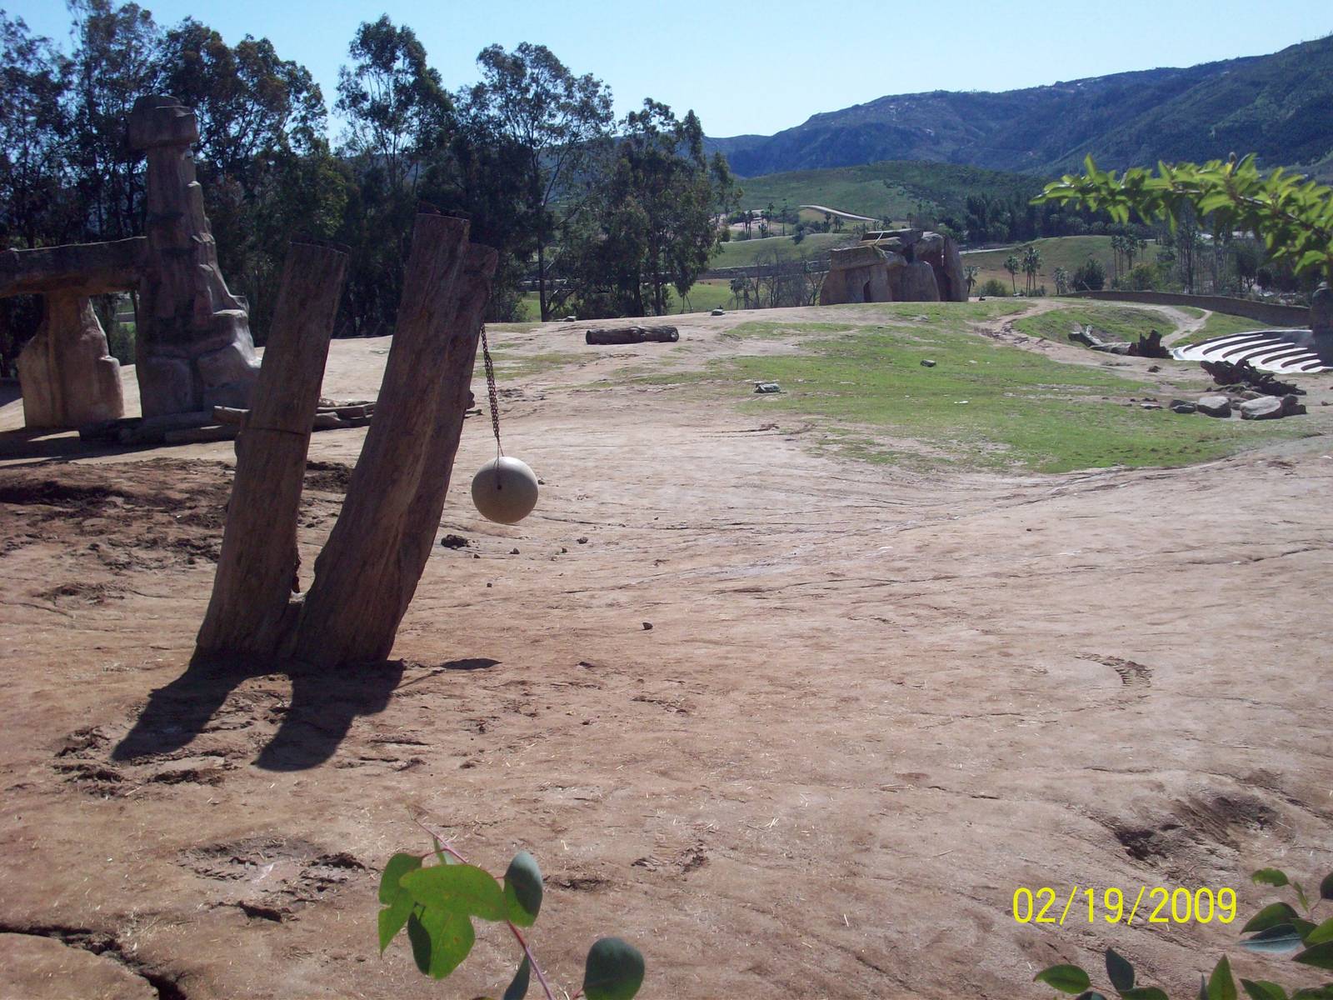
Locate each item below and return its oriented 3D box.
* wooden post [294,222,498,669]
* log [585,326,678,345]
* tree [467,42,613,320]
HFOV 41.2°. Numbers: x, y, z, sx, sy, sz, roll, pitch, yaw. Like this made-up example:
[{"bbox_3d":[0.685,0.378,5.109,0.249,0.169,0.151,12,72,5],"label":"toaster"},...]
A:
[{"bbox_3d":[-2.080,-0.441,13.900,0.900,3.620,0.780,13,1,0],"label":"wooden post"},{"bbox_3d":[-0.931,-4.459,48.000,2.520,0.460,0.460,-2,8,0],"label":"log"},{"bbox_3d":[-5.929,-14.859,83.000,6.800,13.300,6.500,-2,8,0],"label":"tree"}]

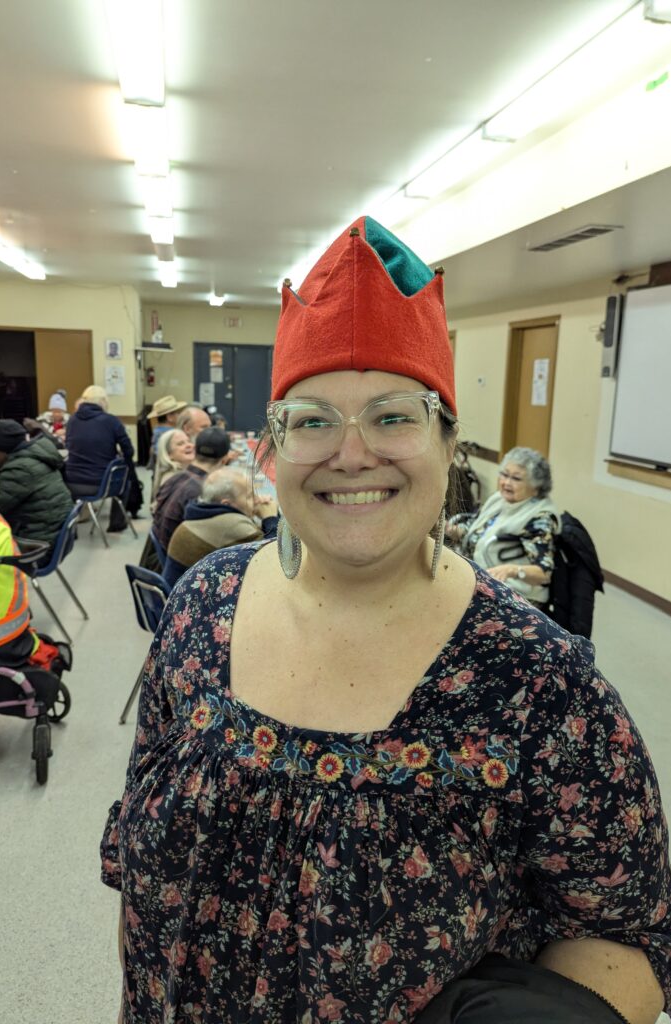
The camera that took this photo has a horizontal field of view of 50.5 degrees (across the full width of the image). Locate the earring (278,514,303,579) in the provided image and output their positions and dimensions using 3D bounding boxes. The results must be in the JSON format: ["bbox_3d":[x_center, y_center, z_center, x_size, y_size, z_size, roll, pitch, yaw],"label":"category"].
[{"bbox_3d":[-0.042,0.033,0.655,0.008,0.063,0.034,-13,13,-42],"label":"earring"}]

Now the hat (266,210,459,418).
[{"bbox_3d":[0.026,-0.186,0.662,0.172,0.190,0.200,-2,-3,6],"label":"hat"}]

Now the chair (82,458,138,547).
[{"bbox_3d":[-2.116,-0.112,6.437,0.520,0.775,0.460,5,12,19],"label":"chair"}]

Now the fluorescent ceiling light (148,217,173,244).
[{"bbox_3d":[-1.471,-2.399,5.984,0.205,0.075,1.220,-1,12,-12],"label":"fluorescent ceiling light"}]

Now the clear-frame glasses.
[{"bbox_3d":[0.021,-0.061,0.625,0.138,0.053,0.142,-4,-4,6],"label":"clear-frame glasses"}]

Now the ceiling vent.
[{"bbox_3d":[1.341,-1.577,4.144,0.215,0.025,0.850,-1,12,-12],"label":"ceiling vent"}]

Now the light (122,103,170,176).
[{"bbox_3d":[-0.964,-1.921,3.659,0.205,0.075,1.220,-1,12,-12],"label":"light"}]

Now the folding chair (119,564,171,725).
[{"bbox_3d":[-0.651,0.582,3.178,0.455,0.770,0.515,11,14,38],"label":"folding chair"}]

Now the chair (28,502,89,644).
[{"bbox_3d":[-1.797,0.343,4.244,0.540,0.790,0.480,0,11,-7],"label":"chair"}]

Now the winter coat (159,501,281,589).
[{"bbox_3d":[-0.495,0.239,3.324,0.500,0.600,0.520,-9,15,-41],"label":"winter coat"}]

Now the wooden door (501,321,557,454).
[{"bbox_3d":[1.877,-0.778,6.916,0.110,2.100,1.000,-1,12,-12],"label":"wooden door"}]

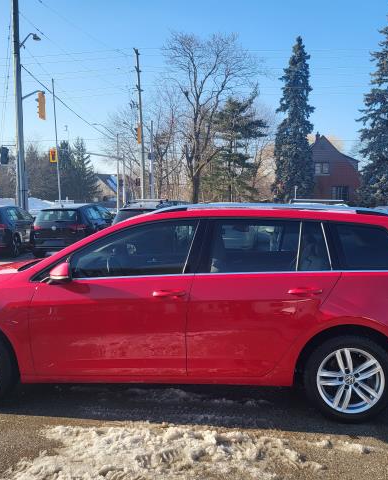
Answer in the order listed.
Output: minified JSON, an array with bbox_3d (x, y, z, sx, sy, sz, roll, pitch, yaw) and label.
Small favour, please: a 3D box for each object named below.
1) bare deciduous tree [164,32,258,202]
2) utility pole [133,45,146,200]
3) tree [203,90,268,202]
[{"bbox_3d":[1.396,-8.811,37.384,7.273,14.181,7.273,0,5,0],"label":"bare deciduous tree"},{"bbox_3d":[-3.571,-7.049,32.518,0.600,11.463,0.450,-1,5,0],"label":"utility pole"},{"bbox_3d":[3.533,-7.148,40.536,5.288,10.347,5.288,0,5,0],"label":"tree"}]

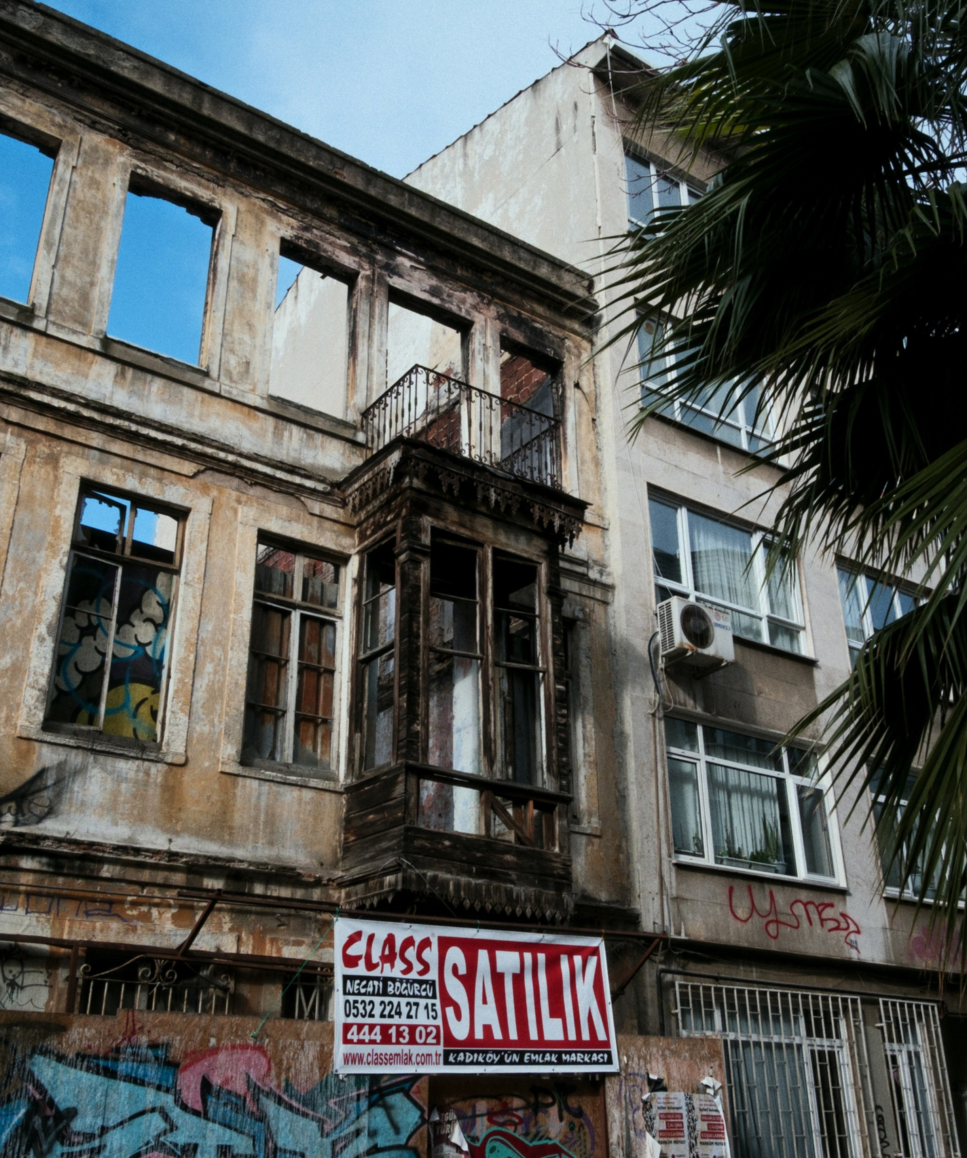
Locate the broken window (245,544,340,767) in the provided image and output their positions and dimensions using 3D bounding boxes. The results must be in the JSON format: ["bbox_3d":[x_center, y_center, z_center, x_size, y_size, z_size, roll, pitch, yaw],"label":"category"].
[{"bbox_3d":[-1.712,0.703,10.432,0.938,2.142,0.159,16,-29,-32],"label":"broken window"}]

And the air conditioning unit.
[{"bbox_3d":[2.342,0.606,12.724,0.785,0.570,0.290,14,-28,-29],"label":"air conditioning unit"}]

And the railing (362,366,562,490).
[{"bbox_3d":[-0.215,-1.246,11.599,1.743,0.867,1.044,16,-29,-32],"label":"railing"}]

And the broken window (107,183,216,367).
[{"bbox_3d":[-3.034,-2.869,11.017,0.920,1.876,0.212,16,-29,-32],"label":"broken window"}]

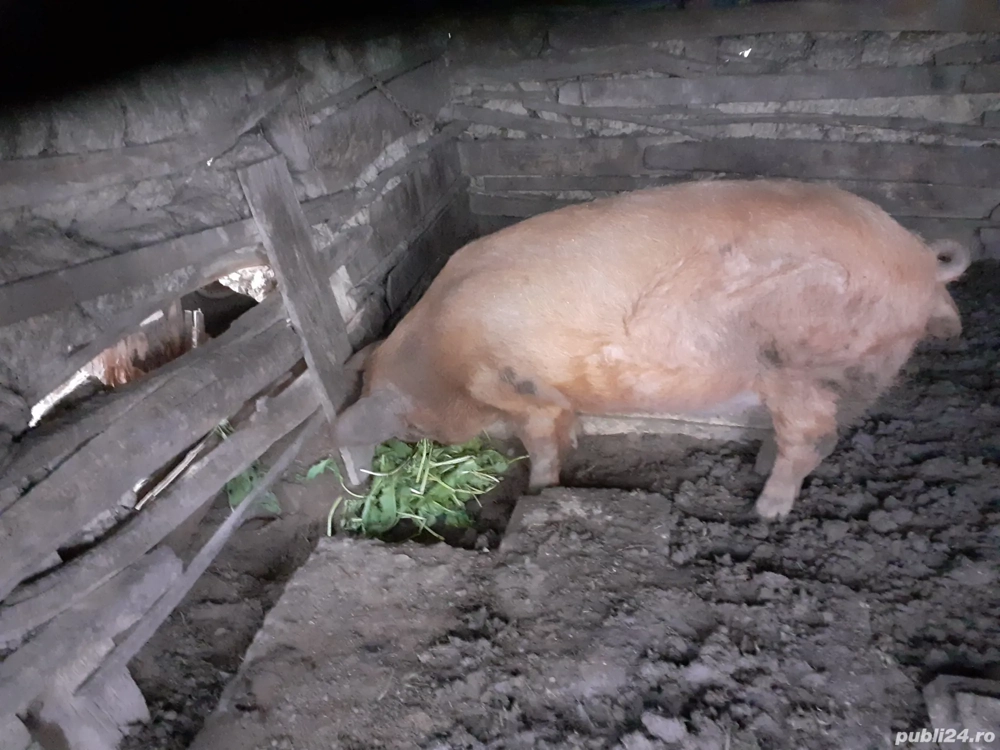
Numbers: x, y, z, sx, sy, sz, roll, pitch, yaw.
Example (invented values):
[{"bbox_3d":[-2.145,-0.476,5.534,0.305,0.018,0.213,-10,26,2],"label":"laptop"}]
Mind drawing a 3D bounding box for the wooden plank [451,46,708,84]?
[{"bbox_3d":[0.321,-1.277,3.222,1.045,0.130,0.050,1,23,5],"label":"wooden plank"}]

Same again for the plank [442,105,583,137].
[{"bbox_3d":[0.058,-1.087,3.330,0.591,0.068,0.050,8,24,3],"label":"plank"}]

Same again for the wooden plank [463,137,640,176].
[{"bbox_3d":[0.221,-0.947,3.373,0.793,0.154,0.050,1,23,5],"label":"wooden plank"}]

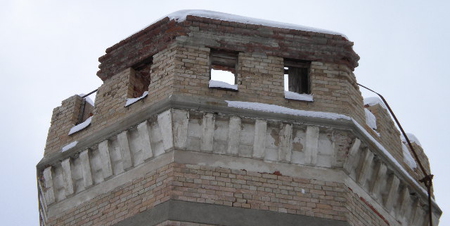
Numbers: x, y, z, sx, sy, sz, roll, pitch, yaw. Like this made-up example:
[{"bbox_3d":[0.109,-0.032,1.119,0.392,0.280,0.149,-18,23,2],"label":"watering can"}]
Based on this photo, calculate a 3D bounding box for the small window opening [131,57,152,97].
[{"bbox_3d":[-1.385,-0.467,15.415,0.508,0.875,0.320,-25,-47,28],"label":"small window opening"}]

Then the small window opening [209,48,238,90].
[{"bbox_3d":[-0.030,-0.651,15.128,0.495,0.875,0.320,7,-41,-5],"label":"small window opening"}]

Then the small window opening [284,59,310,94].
[{"bbox_3d":[1.237,-0.499,15.240,0.486,0.875,0.320,7,-41,-5],"label":"small window opening"}]

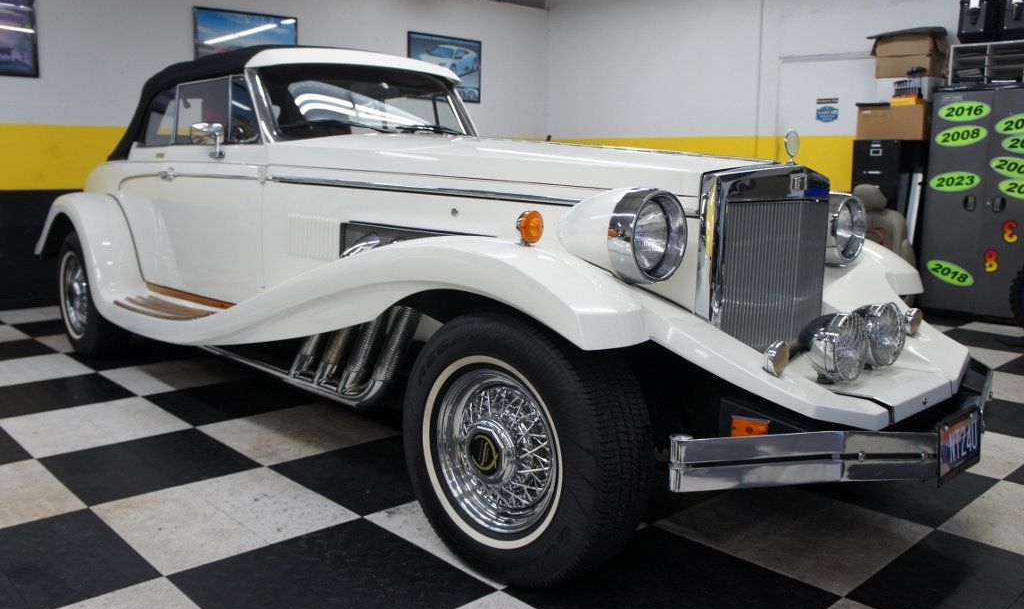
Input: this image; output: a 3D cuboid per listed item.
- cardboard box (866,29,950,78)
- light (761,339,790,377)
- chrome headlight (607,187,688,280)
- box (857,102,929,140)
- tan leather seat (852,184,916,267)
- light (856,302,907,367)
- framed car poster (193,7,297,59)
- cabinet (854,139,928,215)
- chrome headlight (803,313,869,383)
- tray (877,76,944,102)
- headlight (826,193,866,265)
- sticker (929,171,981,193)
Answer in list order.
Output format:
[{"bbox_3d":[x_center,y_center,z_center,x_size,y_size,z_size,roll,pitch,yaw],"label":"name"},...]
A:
[{"bbox_3d":[3.021,-1.875,6.463,0.340,0.340,0.440,-8,12,-43],"label":"cardboard box"},{"bbox_3d":[0.647,0.130,2.101,0.085,0.092,0.055,-8,12,-43],"label":"light"},{"bbox_3d":[0.343,-0.181,2.201,0.235,0.238,0.120,-8,12,-43],"label":"chrome headlight"},{"bbox_3d":[3.062,-1.419,6.727,0.420,0.275,0.540,-8,12,-43],"label":"box"},{"bbox_3d":[2.661,-0.427,6.529,0.800,0.970,0.560,-8,12,-43],"label":"tan leather seat"},{"bbox_3d":[0.965,0.080,2.301,0.170,0.174,0.120,-6,11,-38],"label":"light"},{"bbox_3d":[-2.220,-2.143,7.207,0.955,0.640,0.025,-8,12,-43],"label":"framed car poster"},{"bbox_3d":[3.091,-0.662,6.993,0.660,1.320,0.380,-8,12,-43],"label":"cabinet"},{"bbox_3d":[0.810,0.099,2.163,0.170,0.176,0.120,-7,11,-39],"label":"chrome headlight"},{"bbox_3d":[3.145,-1.668,6.742,0.360,0.220,0.420,-8,12,-43],"label":"tray"},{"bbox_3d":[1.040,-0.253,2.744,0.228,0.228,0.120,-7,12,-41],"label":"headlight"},{"bbox_3d":[3.221,-0.894,6.207,0.006,0.145,0.378,-8,12,-43],"label":"sticker"}]

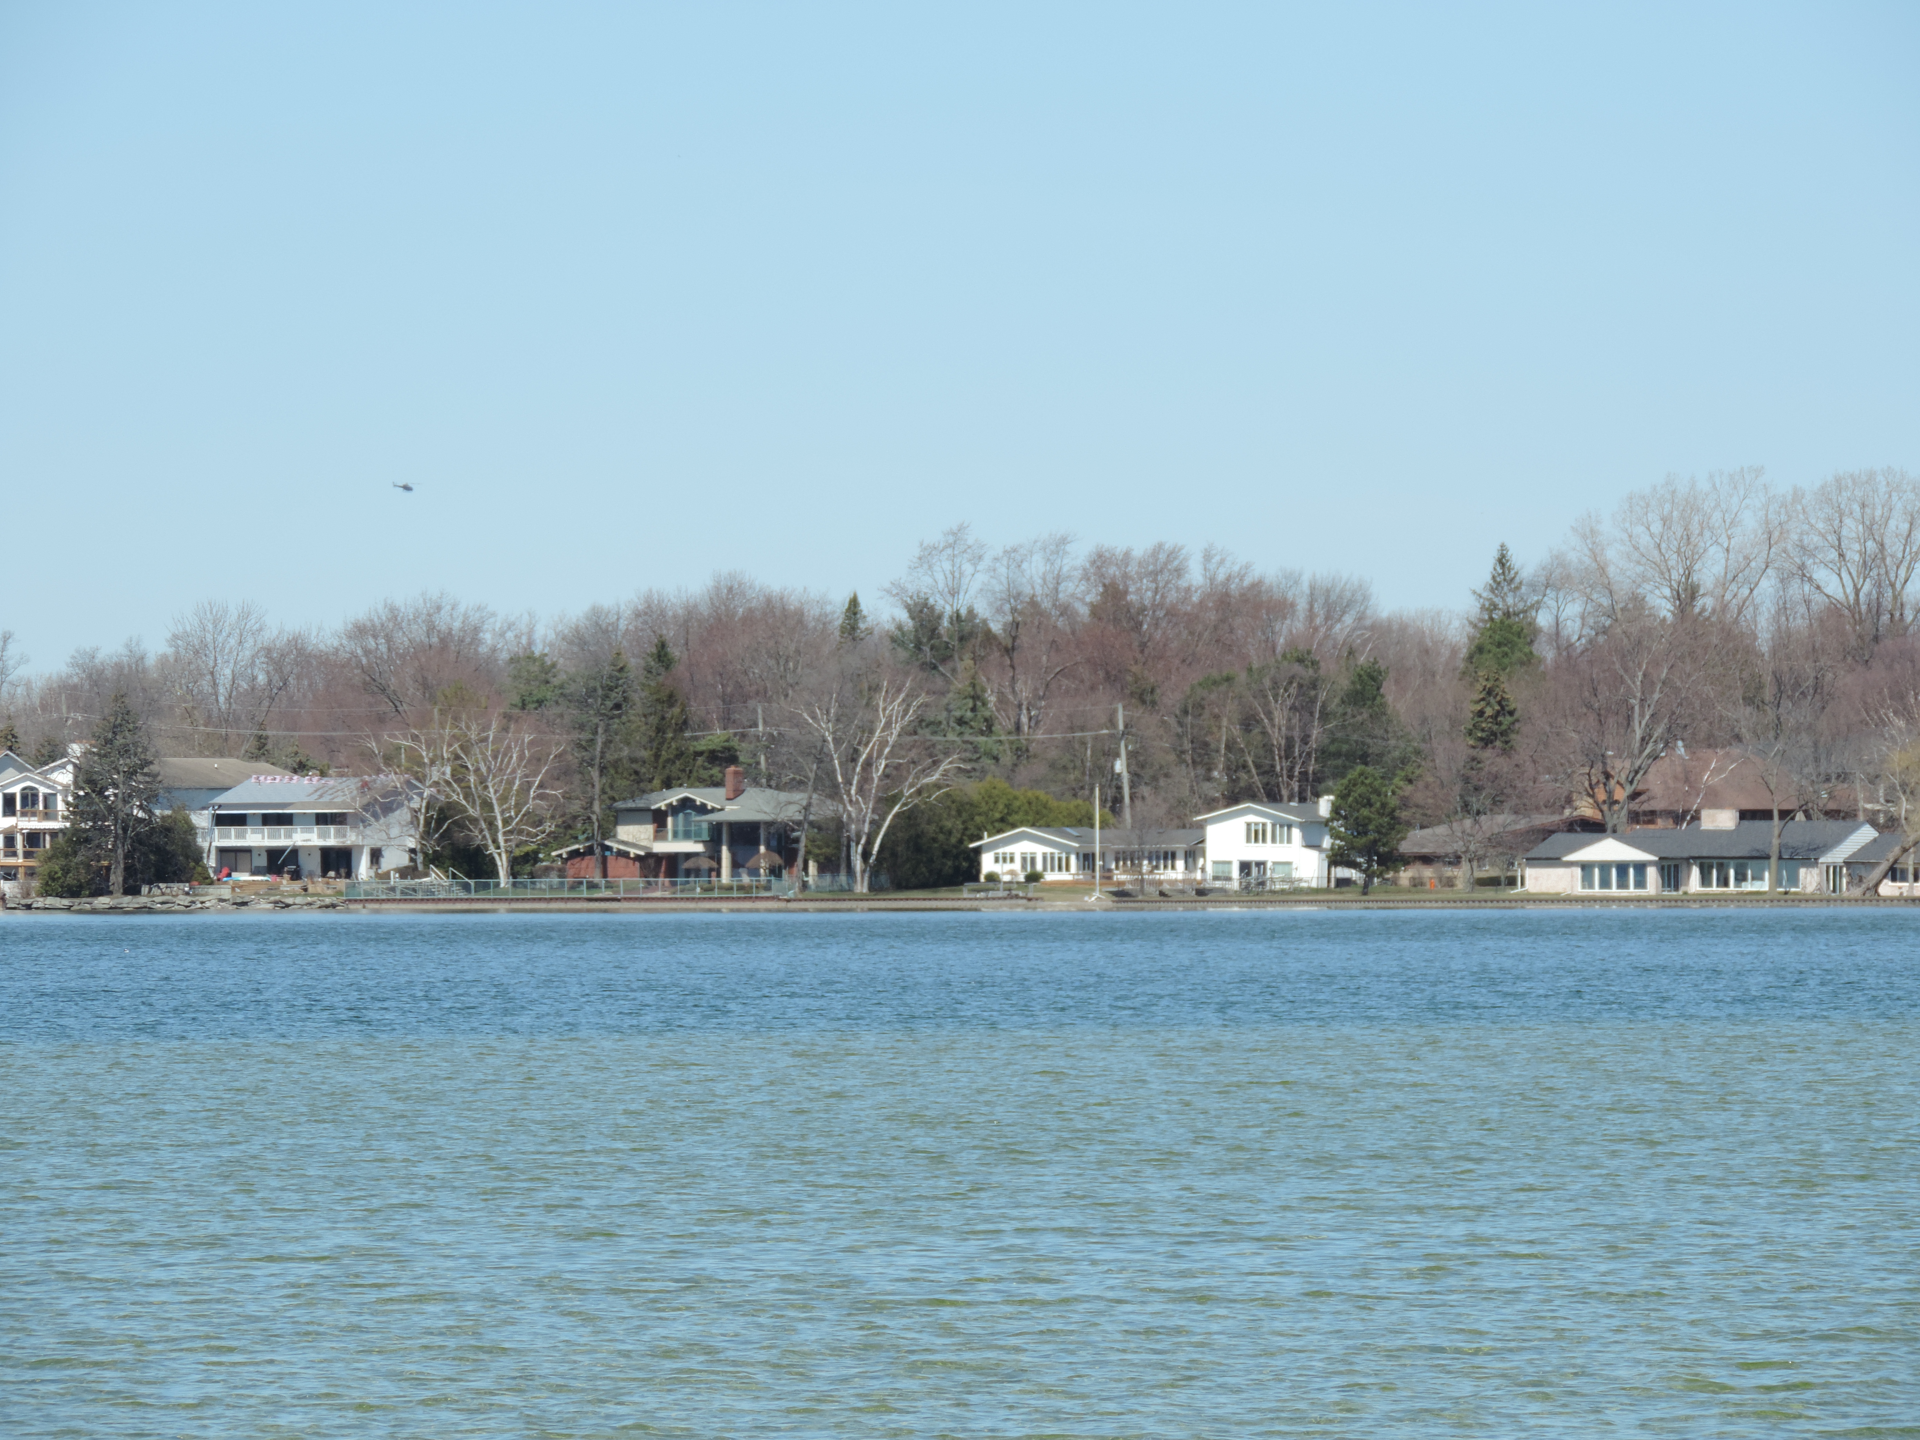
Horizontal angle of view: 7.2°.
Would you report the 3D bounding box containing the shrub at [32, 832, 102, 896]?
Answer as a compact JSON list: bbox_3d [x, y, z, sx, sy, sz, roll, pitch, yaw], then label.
[{"bbox_3d":[-64.485,10.359,1103.000,4.800,4.990,4.400,0,-1,0],"label":"shrub"}]

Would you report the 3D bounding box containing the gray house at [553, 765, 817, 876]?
[{"bbox_3d":[-19.382,7.451,1098.000,16.000,8.310,12.000,0,-1,25],"label":"gray house"}]

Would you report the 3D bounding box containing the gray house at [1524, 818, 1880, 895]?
[{"bbox_3d":[51.637,9.548,1064.000,22.500,5.390,11.000,0,-1,24],"label":"gray house"}]

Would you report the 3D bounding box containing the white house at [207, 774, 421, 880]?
[{"bbox_3d":[-46.539,7.729,1107.000,12.600,7.730,11.500,0,-1,26],"label":"white house"}]

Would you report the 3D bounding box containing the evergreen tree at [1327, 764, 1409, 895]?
[{"bbox_3d":[28.514,7.653,1066.000,5.766,9.120,5.766,0,-1,0],"label":"evergreen tree"}]

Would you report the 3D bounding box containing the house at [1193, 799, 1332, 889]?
[{"bbox_3d":[22.357,8.762,1080.000,8.800,6.370,11.000,0,-1,26],"label":"house"}]

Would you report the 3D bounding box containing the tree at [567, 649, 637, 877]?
[{"bbox_3d":[-25.612,3.141,1092.000,5.000,16.480,5.000,0,-1,0],"label":"tree"}]

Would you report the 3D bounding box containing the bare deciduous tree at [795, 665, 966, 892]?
[{"bbox_3d":[-5.693,4.176,1082.000,12.100,16.120,11.000,0,-1,0],"label":"bare deciduous tree"}]

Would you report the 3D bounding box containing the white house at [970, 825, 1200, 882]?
[{"bbox_3d":[9.044,9.523,1082.000,15.800,4.043,11.000,0,-1,16],"label":"white house"}]

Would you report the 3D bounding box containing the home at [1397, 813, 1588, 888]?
[{"bbox_3d":[38.322,9.300,1087.000,12.000,5.450,10.000,0,-1,24],"label":"home"}]

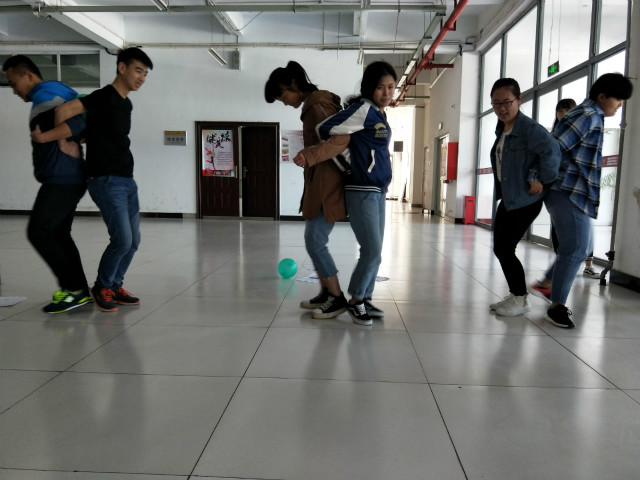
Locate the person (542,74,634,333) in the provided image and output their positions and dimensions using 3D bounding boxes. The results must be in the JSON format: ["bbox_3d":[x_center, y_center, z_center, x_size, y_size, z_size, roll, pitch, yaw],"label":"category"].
[{"bbox_3d":[1.674,-0.252,2.909,0.498,1.534,0.460,5,8,31],"label":"person"}]

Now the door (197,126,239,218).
[{"bbox_3d":[-2.232,-1.520,10.216,0.963,2.067,0.090,1,7,3],"label":"door"}]

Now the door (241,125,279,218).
[{"bbox_3d":[-1.325,-1.507,10.167,0.832,2.068,0.090,1,7,3],"label":"door"}]

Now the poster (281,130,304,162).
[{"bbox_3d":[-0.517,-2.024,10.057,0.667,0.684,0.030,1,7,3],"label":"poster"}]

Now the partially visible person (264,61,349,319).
[{"bbox_3d":[-0.088,-0.324,3.018,0.550,1.617,0.460,0,7,-7],"label":"partially visible person"}]

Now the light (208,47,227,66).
[{"bbox_3d":[-1.953,-3.477,8.806,0.130,0.090,1.120,1,7,3],"label":"light"}]

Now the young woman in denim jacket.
[{"bbox_3d":[1.347,-0.274,3.058,0.395,1.535,0.480,-4,8,-32],"label":"young woman in denim jacket"}]

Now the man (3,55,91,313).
[{"bbox_3d":[-1.813,-0.362,3.058,0.499,1.649,0.500,-1,7,-14],"label":"man"}]

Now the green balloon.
[{"bbox_3d":[-0.287,0.250,4.171,0.182,0.186,0.182,1,7,3],"label":"green balloon"}]

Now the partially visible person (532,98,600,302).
[{"bbox_3d":[2.435,-0.490,4.379,0.450,1.652,0.360,2,7,11],"label":"partially visible person"}]

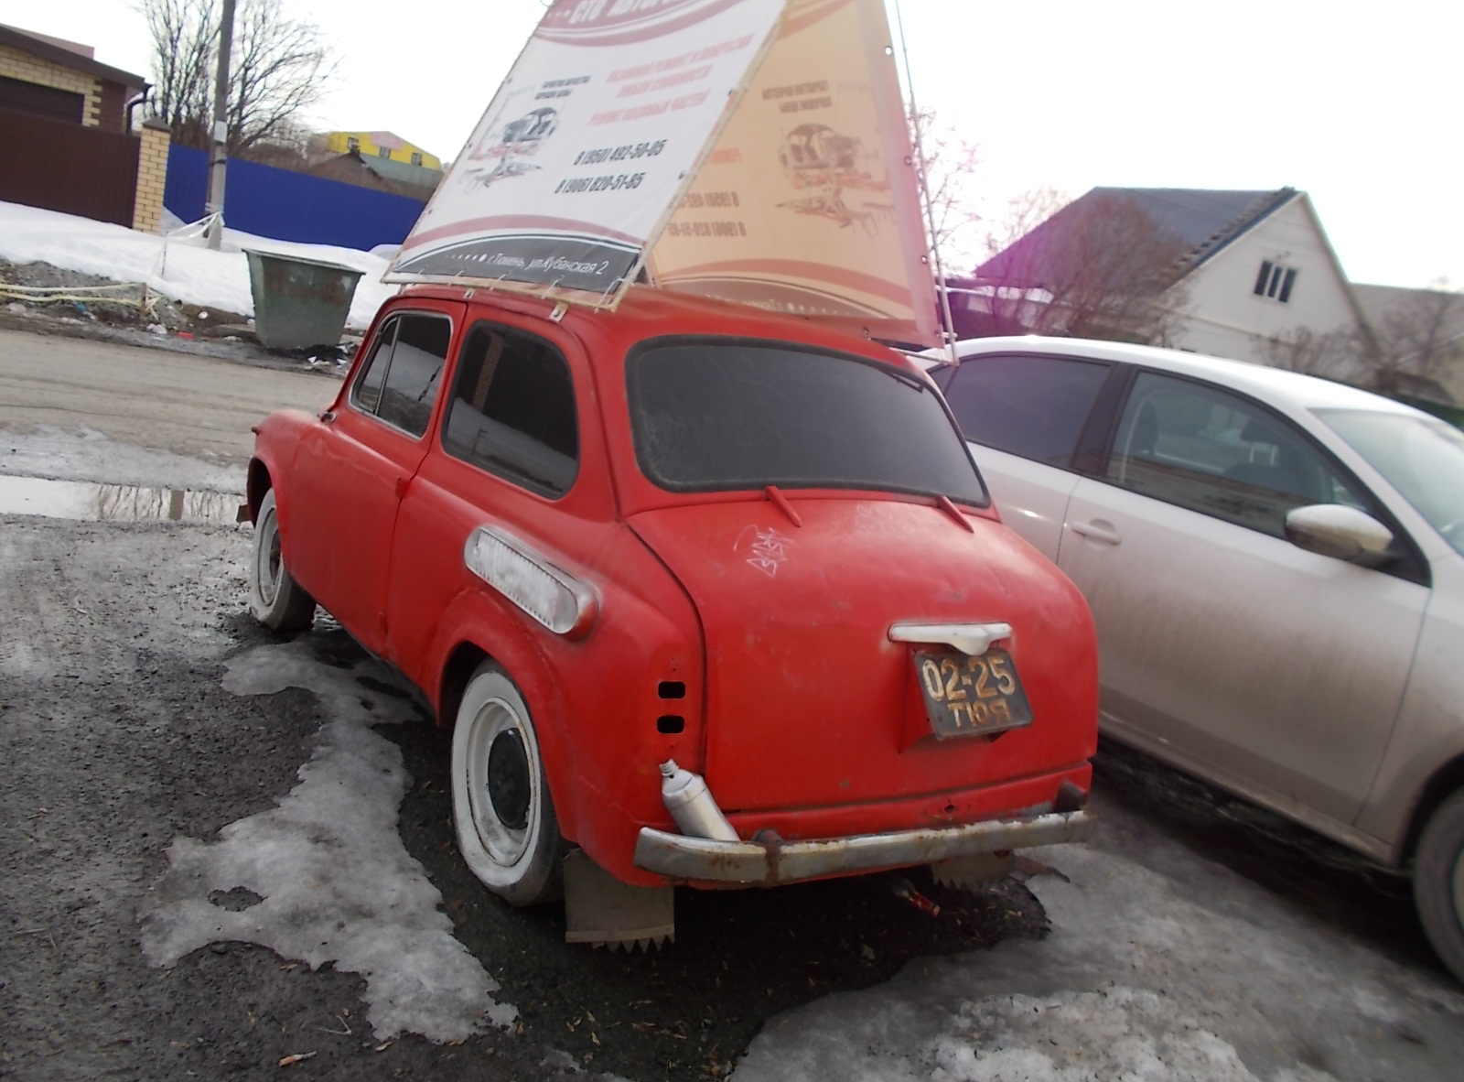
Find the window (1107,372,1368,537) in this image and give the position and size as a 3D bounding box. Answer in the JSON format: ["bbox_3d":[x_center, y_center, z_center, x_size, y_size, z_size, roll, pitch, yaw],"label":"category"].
[{"bbox_3d":[1.505,-0.252,3.250,0.050,0.418,0.918,29,-4,-40],"label":"window"}]

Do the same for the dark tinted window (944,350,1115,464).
[{"bbox_3d":[1.012,-0.505,3.917,0.050,0.372,0.673,29,-4,-40],"label":"dark tinted window"}]

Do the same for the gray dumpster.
[{"bbox_3d":[-5.100,-2.820,13.050,1.170,1.050,1.000,1,14,-36],"label":"gray dumpster"}]

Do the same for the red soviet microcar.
[{"bbox_3d":[-0.477,-0.093,3.477,1.400,1.430,3.320,2,12,-37],"label":"red soviet microcar"}]

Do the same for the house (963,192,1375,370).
[{"bbox_3d":[12.818,-6.809,32.849,8.700,6.979,7.400,4,13,-29],"label":"house"}]

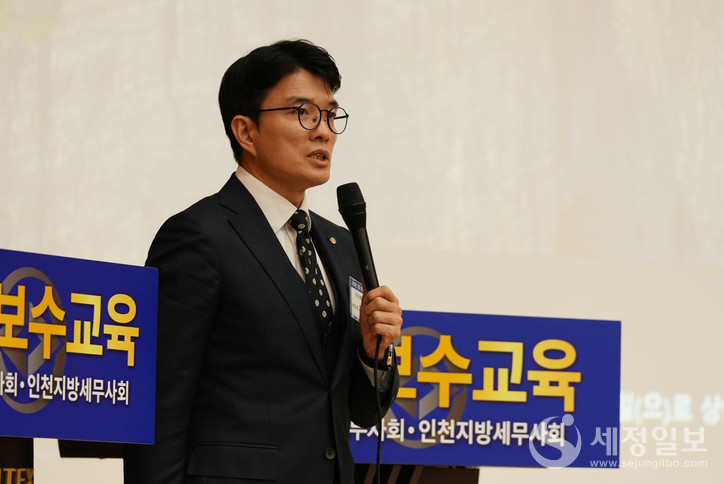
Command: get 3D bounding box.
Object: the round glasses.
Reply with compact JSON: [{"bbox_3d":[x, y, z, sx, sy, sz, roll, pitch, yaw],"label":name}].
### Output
[{"bbox_3d":[-0.115,-0.204,6.900,0.136,0.048,0.138,9,-12,-42],"label":"round glasses"}]

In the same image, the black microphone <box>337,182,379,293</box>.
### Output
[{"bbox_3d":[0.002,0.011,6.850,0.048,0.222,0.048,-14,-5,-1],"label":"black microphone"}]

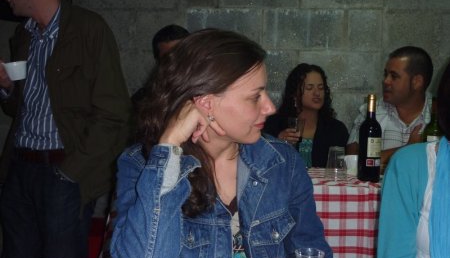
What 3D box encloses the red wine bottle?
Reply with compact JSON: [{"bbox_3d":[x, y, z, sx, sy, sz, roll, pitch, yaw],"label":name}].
[{"bbox_3d":[0.505,0.029,1.890,0.075,0.298,0.075,0,5,0],"label":"red wine bottle"}]

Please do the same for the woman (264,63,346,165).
[{"bbox_3d":[0.352,0.300,2.430,0.460,1.190,0.660,0,5,5],"label":"woman"}]

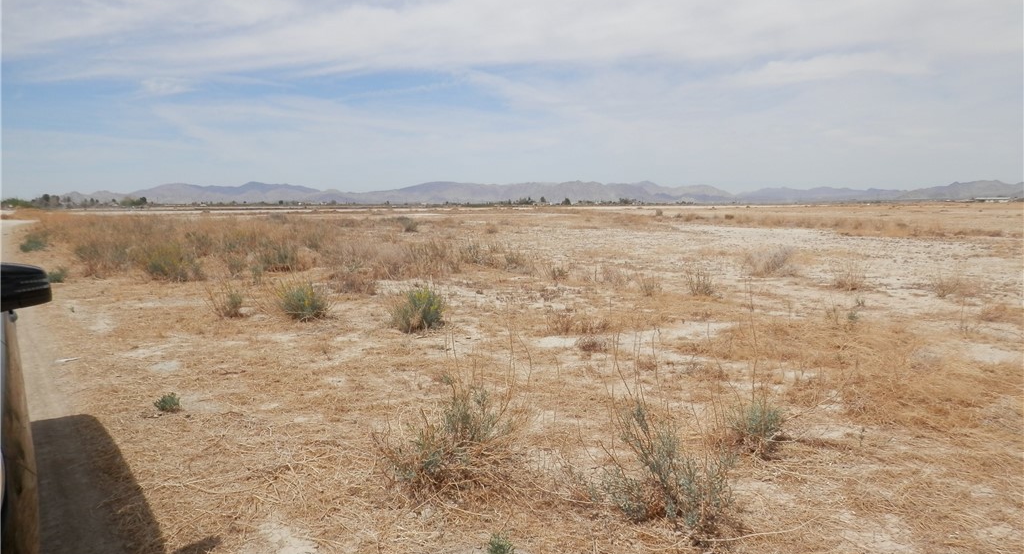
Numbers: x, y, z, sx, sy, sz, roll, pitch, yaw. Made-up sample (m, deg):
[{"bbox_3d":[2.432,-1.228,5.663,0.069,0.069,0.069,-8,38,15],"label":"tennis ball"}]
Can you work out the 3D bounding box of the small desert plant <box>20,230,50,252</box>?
[{"bbox_3d":[-15.694,-1.206,24.321,0.803,0.676,0.682,-4,7,-33],"label":"small desert plant"}]

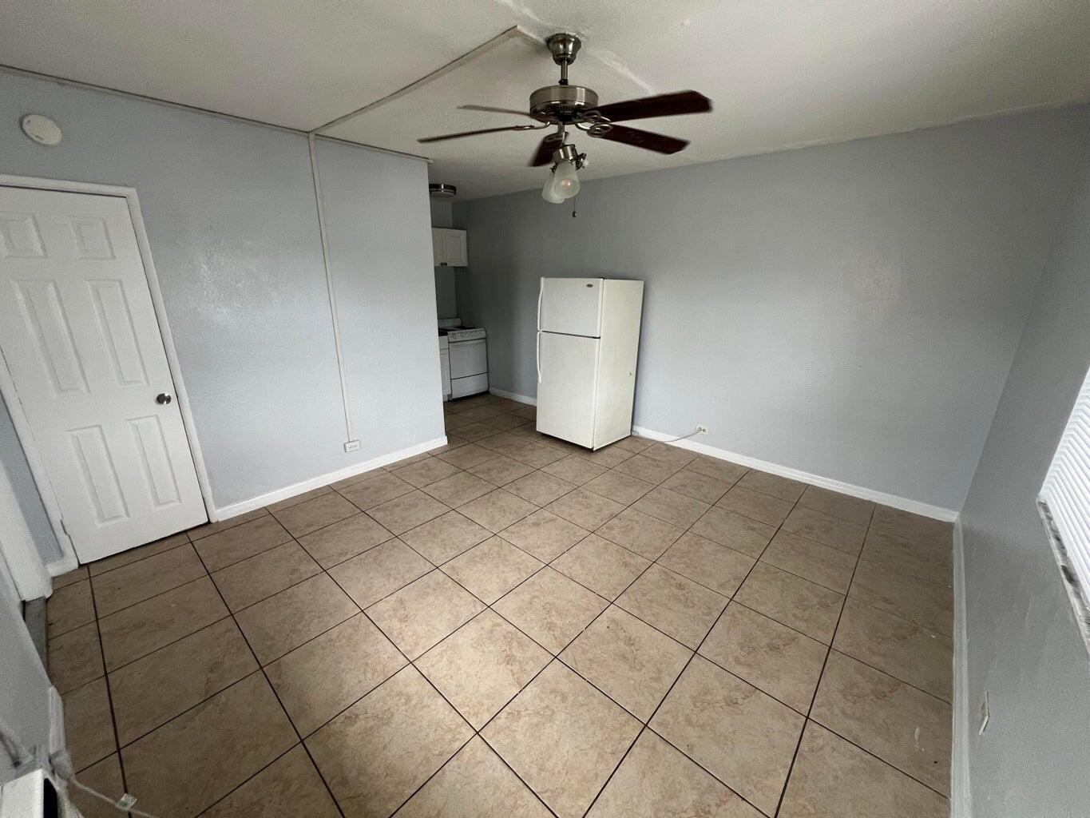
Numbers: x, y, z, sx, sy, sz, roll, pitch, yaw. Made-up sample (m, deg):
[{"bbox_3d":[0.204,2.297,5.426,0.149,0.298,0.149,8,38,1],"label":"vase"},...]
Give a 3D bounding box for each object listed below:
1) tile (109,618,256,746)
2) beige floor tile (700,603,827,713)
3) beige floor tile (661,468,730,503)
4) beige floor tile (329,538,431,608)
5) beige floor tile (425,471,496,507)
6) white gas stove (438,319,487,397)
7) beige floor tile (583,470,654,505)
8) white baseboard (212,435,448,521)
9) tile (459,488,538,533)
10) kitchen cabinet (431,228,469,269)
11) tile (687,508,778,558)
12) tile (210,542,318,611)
[{"bbox_3d":[-1.546,1.131,1.756,0.446,0.015,0.446,15,22,39],"label":"tile"},{"bbox_3d":[1.014,1.117,1.891,0.450,0.012,0.450,15,22,40],"label":"beige floor tile"},{"bbox_3d":[1.276,0.652,3.472,0.446,0.015,0.446,15,22,39],"label":"beige floor tile"},{"bbox_3d":[-0.930,0.920,2.341,0.440,0.010,0.440,15,22,39],"label":"beige floor tile"},{"bbox_3d":[-0.701,0.661,3.368,0.450,0.015,0.450,15,23,39],"label":"beige floor tile"},{"bbox_3d":[-1.289,-0.722,5.882,0.650,1.050,0.630,15,22,39],"label":"white gas stove"},{"bbox_3d":[0.617,0.656,3.422,0.452,0.010,0.452,15,22,40],"label":"beige floor tile"},{"bbox_3d":[-1.655,0.538,3.560,0.014,0.084,1.974,14,22,38],"label":"white baseboard"},{"bbox_3d":[-0.353,0.754,3.054,0.446,0.015,0.446,15,22,39],"label":"tile"},{"bbox_3d":[-1.475,-2.235,5.665,0.320,0.470,0.760,15,23,39],"label":"kitchen cabinet"},{"bbox_3d":[1.312,0.843,2.846,0.450,0.015,0.450,15,23,39],"label":"tile"},{"bbox_3d":[-1.617,0.957,2.387,0.450,0.015,0.450,15,23,39],"label":"tile"}]

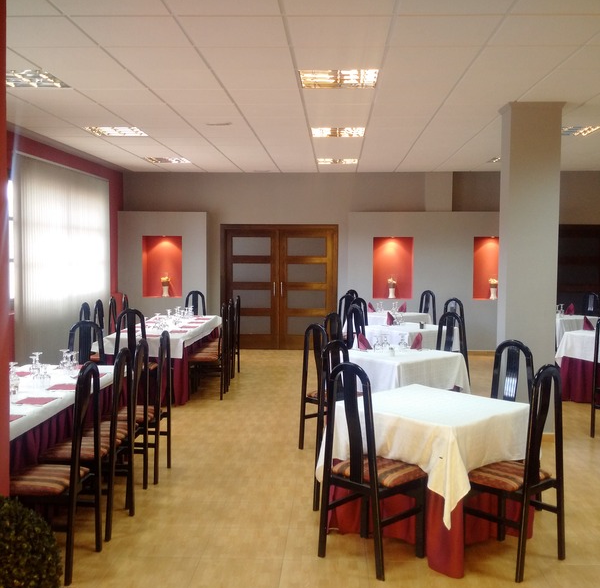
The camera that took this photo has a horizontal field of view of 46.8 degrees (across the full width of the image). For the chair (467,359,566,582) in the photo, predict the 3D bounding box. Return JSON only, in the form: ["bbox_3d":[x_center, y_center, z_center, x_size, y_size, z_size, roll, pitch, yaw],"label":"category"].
[{"bbox_3d":[1.093,0.863,3.609,0.425,1.040,0.430,-2,4,-42],"label":"chair"}]

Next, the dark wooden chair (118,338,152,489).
[{"bbox_3d":[-1.218,0.803,4.466,0.470,1.045,0.430,1,3,3],"label":"dark wooden chair"}]

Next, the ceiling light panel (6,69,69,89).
[{"bbox_3d":[-2.174,-1.695,5.419,0.610,0.060,0.590,1,3,3],"label":"ceiling light panel"}]

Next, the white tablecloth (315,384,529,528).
[{"bbox_3d":[0.743,0.864,3.951,0.870,0.497,0.870,-3,5,-44],"label":"white tablecloth"}]

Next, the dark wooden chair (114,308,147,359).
[{"bbox_3d":[-1.621,0.641,6.940,0.425,1.040,0.430,1,3,5],"label":"dark wooden chair"}]

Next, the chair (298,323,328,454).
[{"bbox_3d":[0.269,0.750,5.637,0.470,1.045,0.430,-2,5,-43],"label":"chair"}]

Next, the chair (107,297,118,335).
[{"bbox_3d":[-2.039,0.568,8.304,0.460,1.055,0.430,1,4,3],"label":"chair"}]

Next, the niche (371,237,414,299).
[{"bbox_3d":[1.474,-0.404,11.022,0.641,0.976,0.280,1,4,3],"label":"niche"}]

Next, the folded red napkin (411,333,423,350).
[{"bbox_3d":[1.030,0.414,6.136,0.090,0.145,0.110,-3,5,-42],"label":"folded red napkin"}]

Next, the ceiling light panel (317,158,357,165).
[{"bbox_3d":[0.540,-1.934,9.995,0.610,0.060,0.590,1,3,3],"label":"ceiling light panel"}]

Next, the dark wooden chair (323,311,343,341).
[{"bbox_3d":[0.460,0.702,6.283,0.430,1.040,0.425,3,4,38],"label":"dark wooden chair"}]

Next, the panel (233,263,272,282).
[{"bbox_3d":[-0.780,-0.341,11.355,0.623,0.294,0.030,1,4,3],"label":"panel"}]

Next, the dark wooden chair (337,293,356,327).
[{"bbox_3d":[0.750,0.532,9.129,0.430,1.055,0.460,4,5,43],"label":"dark wooden chair"}]

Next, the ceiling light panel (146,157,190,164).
[{"bbox_3d":[-1.929,-1.966,10.112,0.610,0.060,0.590,1,3,3],"label":"ceiling light panel"}]

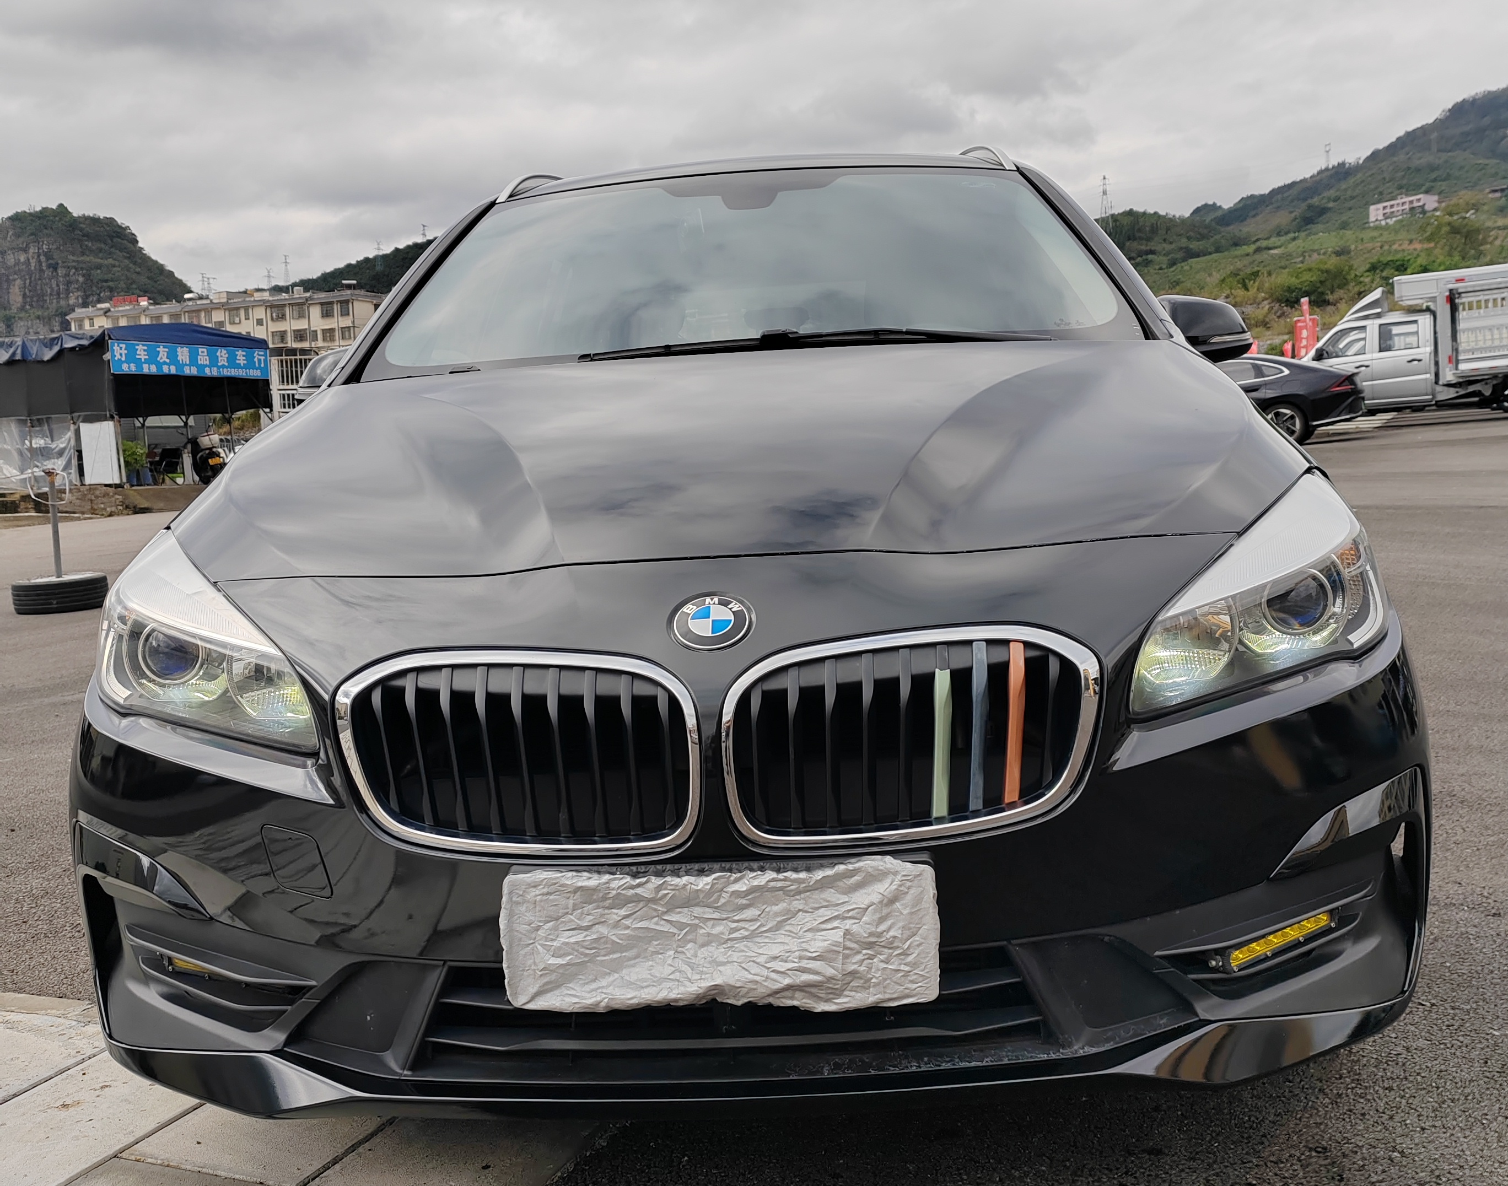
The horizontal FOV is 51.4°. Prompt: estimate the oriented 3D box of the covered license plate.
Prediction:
[{"bbox_3d":[-0.035,0.351,1.610,0.445,0.146,0.030,-3,8,3],"label":"covered license plate"}]

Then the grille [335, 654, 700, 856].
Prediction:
[{"bbox_3d":[-0.251,0.165,1.674,0.385,0.205,0.075,-2,-2,9],"label":"grille"}]

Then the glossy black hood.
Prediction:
[{"bbox_3d":[-0.028,-0.211,2.228,1.540,0.270,1.000,-3,8,3],"label":"glossy black hood"}]

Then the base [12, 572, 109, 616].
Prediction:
[{"bbox_3d":[-4.203,0.014,9.500,0.585,0.185,0.585,-3,6,0],"label":"base"}]

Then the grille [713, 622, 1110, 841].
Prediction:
[{"bbox_3d":[0.166,0.146,1.651,0.385,0.205,0.075,-3,-2,-3],"label":"grille"}]

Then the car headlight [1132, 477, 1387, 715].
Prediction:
[{"bbox_3d":[0.609,-0.014,1.900,0.370,0.240,0.390,-4,8,-5],"label":"car headlight"}]

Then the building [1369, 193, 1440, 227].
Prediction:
[{"bbox_3d":[290.264,-170.723,700.000,9.000,8.500,36.000,-5,6,-17],"label":"building"}]

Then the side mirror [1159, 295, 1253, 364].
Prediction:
[{"bbox_3d":[0.907,-0.533,3.188,0.210,0.150,0.130,-3,8,3],"label":"side mirror"}]

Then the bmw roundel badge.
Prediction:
[{"bbox_3d":[-0.044,0.030,1.645,0.084,0.012,0.084,-3,45,3],"label":"bmw roundel badge"}]

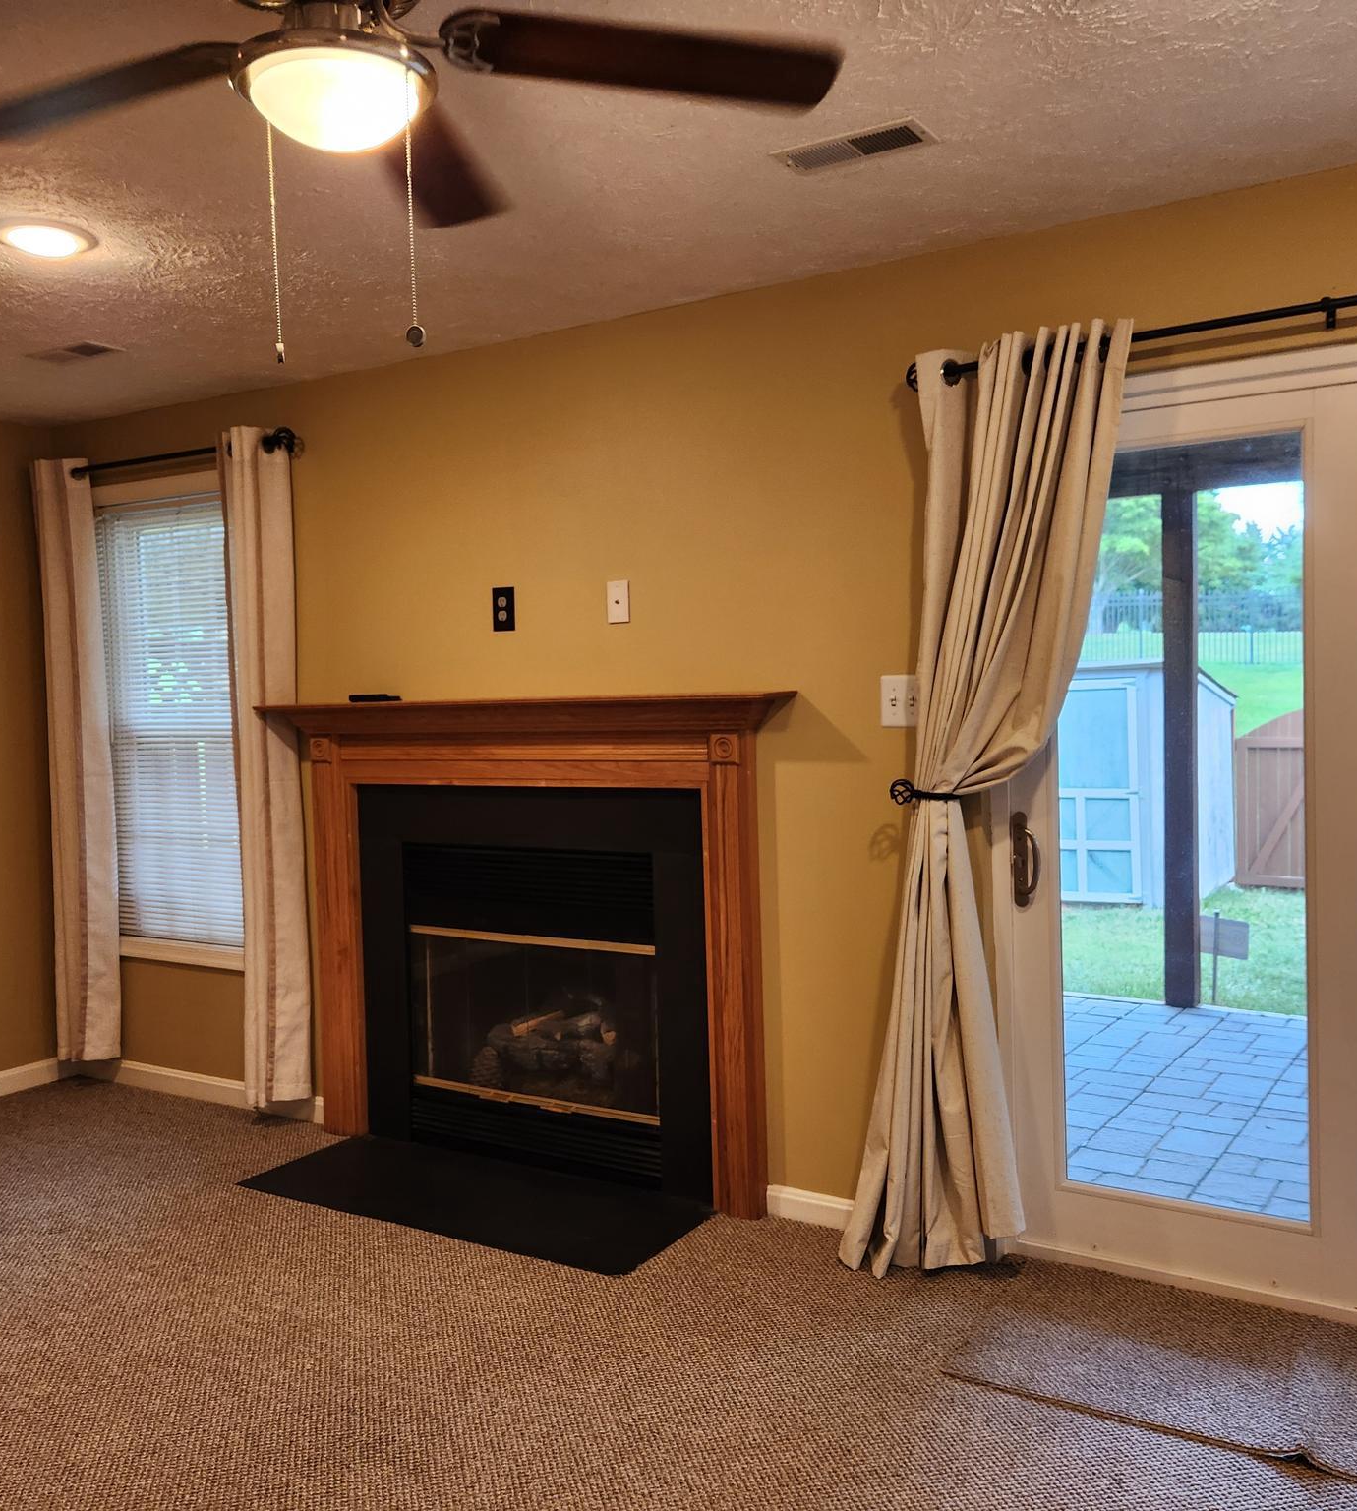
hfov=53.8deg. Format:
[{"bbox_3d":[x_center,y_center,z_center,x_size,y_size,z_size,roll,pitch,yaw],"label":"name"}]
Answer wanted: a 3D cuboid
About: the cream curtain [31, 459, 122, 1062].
[{"bbox_3d":[-2.152,0.041,4.796,0.307,2.168,0.117,0,3,31],"label":"cream curtain"}]

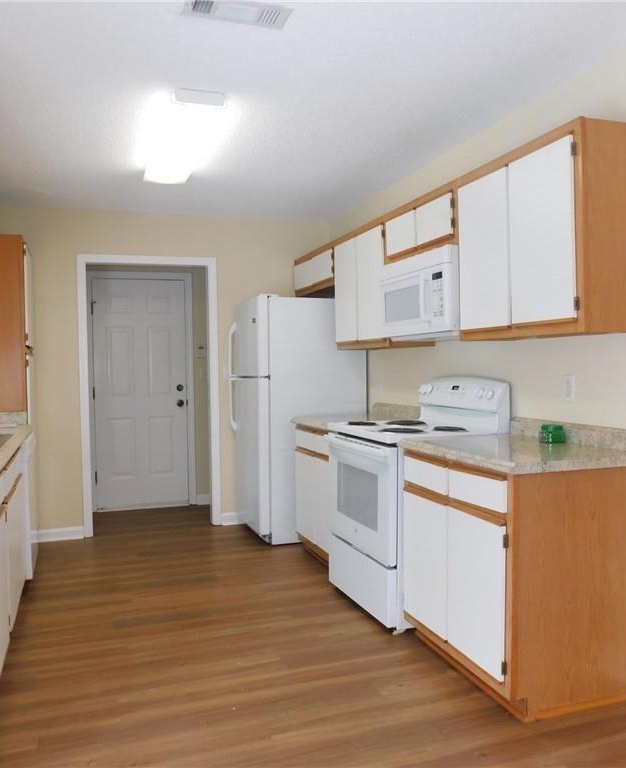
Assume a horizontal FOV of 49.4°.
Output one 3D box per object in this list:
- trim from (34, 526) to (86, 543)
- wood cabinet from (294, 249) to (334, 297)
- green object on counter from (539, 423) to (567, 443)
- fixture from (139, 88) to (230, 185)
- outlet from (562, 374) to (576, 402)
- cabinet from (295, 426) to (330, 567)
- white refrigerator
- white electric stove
[{"bbox_3d":[-1.861,1.115,5.013,0.344,0.087,0.016,-1,1,-19],"label":"trim"},{"bbox_3d":[0.151,-0.850,5.164,0.315,0.307,0.900,-1,2,-19],"label":"wood cabinet"},{"bbox_3d":[1.028,0.208,2.922,0.106,0.076,0.106,-1,2,-19],"label":"green object on counter"},{"bbox_3d":[-0.691,-1.245,3.538,0.260,0.076,1.270,-1,2,-19],"label":"fixture"},{"bbox_3d":[1.096,0.019,2.930,0.008,0.111,0.074,-1,1,-19],"label":"outlet"},{"bbox_3d":[0.307,0.705,4.352,0.619,0.867,0.891,-1,1,-19],"label":"cabinet"},{"bbox_3d":[-0.123,0.264,5.102,0.851,1.728,0.743,-1,1,-19],"label":"white refrigerator"},{"bbox_3d":[0.511,0.554,3.546,0.703,1.184,0.757,-1,2,-19],"label":"white electric stove"}]

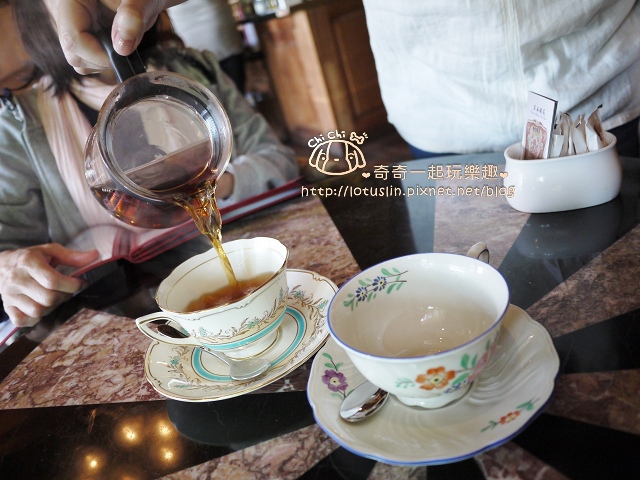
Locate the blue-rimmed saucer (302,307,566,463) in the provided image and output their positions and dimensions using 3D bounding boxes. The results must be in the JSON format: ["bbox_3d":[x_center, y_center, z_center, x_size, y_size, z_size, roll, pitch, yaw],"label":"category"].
[{"bbox_3d":[0.065,0.080,0.310,0.145,0.021,0.145,-14,26,7],"label":"blue-rimmed saucer"}]

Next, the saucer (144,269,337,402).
[{"bbox_3d":[-0.053,0.072,0.387,0.149,0.021,0.149,-14,26,7],"label":"saucer"}]

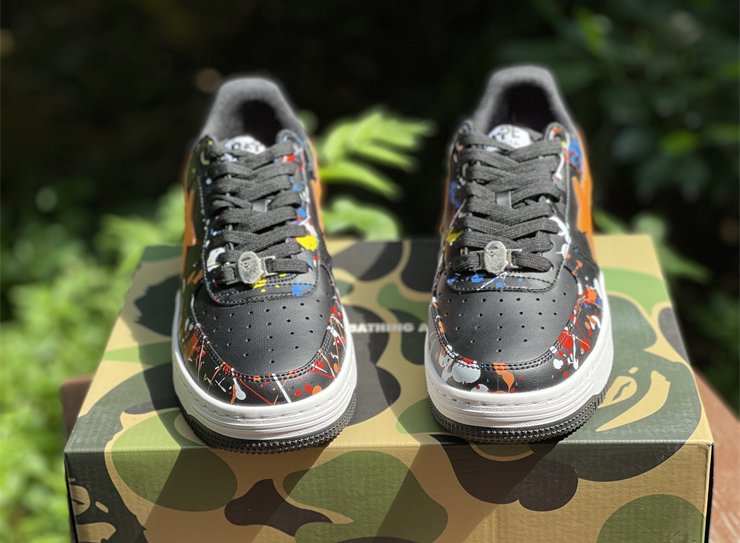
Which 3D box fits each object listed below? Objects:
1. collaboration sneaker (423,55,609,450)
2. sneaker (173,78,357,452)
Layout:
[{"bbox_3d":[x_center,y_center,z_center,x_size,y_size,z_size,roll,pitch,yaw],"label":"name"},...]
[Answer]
[{"bbox_3d":[0.091,-0.028,0.817,0.106,0.116,0.304,1,29,7],"label":"collaboration sneaker"},{"bbox_3d":[-0.068,-0.022,0.820,0.106,0.116,0.304,-4,29,-1],"label":"sneaker"}]

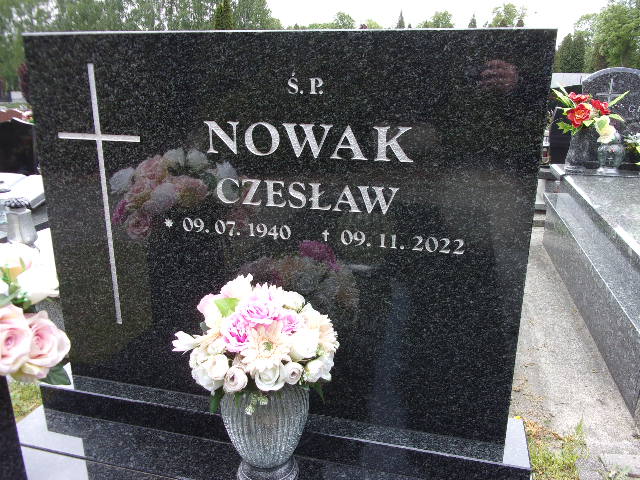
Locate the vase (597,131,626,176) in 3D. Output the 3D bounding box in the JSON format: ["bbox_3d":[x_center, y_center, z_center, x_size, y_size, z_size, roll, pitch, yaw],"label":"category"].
[{"bbox_3d":[1.748,-0.513,3.104,0.165,0.255,0.165,5,18,13],"label":"vase"}]

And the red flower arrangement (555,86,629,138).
[{"bbox_3d":[1.581,-0.736,3.025,0.410,0.320,0.330,5,18,13],"label":"red flower arrangement"}]

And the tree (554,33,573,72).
[{"bbox_3d":[17.358,-12.699,36.830,1.400,4.600,1.400,5,18,13],"label":"tree"}]

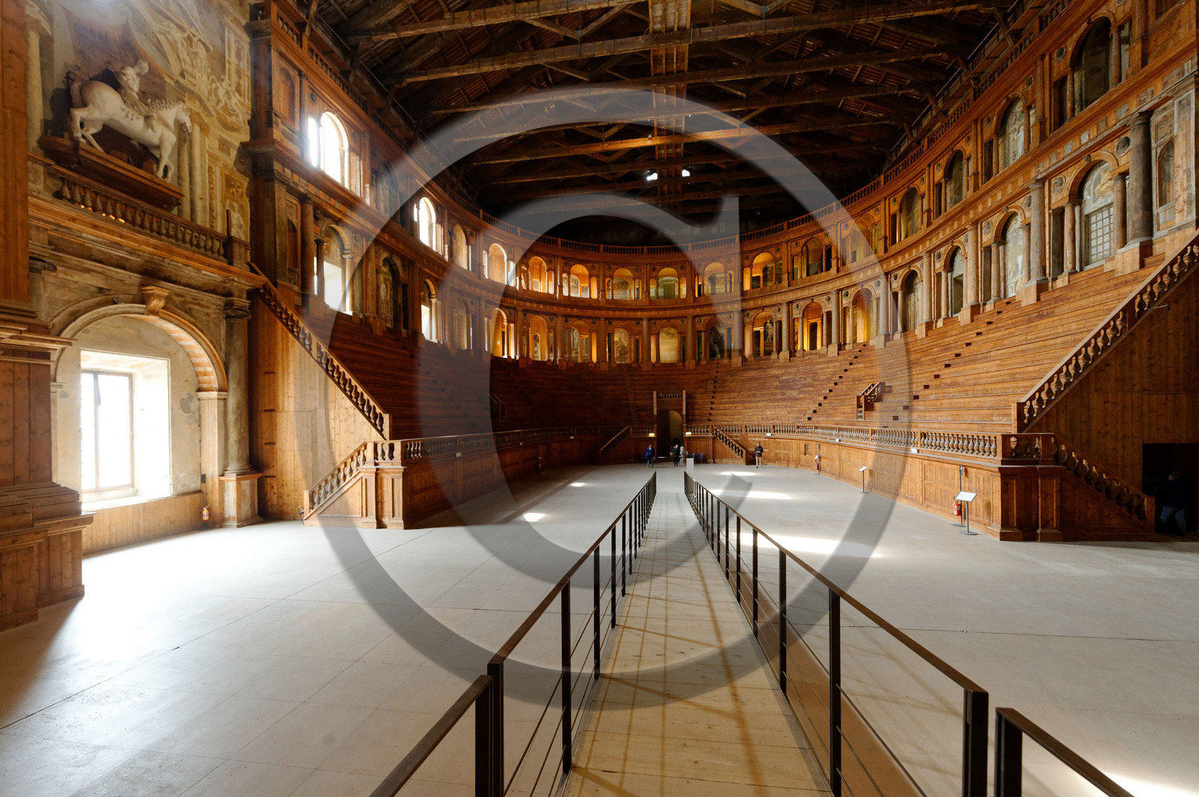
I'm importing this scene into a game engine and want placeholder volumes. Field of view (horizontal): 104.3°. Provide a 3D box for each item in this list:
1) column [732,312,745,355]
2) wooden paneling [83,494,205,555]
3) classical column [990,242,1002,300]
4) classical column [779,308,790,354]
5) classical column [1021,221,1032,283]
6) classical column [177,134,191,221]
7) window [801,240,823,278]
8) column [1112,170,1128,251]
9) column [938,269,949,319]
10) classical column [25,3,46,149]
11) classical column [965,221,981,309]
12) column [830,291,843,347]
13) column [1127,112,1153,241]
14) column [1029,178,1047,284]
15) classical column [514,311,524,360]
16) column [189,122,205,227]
[{"bbox_3d":[12.380,-5.771,41.600,0.650,4.000,0.650,-2,-3,33],"label":"column"},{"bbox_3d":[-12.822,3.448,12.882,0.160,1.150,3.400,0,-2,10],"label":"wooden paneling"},{"bbox_3d":[18.045,-5.814,21.200,0.460,2.620,0.460,0,-2,10],"label":"classical column"},{"bbox_3d":[14.784,-5.512,37.043,0.600,3.900,0.600,0,-1,-40],"label":"classical column"},{"bbox_3d":[17.294,-5.815,18.842,0.400,2.574,0.400,-1,-1,9],"label":"classical column"},{"bbox_3d":[-12.532,-6.733,14.100,0.320,2.750,0.400,0,-2,10],"label":"classical column"},{"bbox_3d":[16.260,-10.766,35.700,0.350,2.750,1.750,1,-2,-33],"label":"window"},{"bbox_3d":[16.719,-5.956,14.942,0.400,2.574,0.400,-1,-1,9],"label":"column"},{"bbox_3d":[18.712,-5.661,25.300,0.470,2.660,0.470,0,-2,10],"label":"column"},{"bbox_3d":[-13.096,-7.469,10.800,0.340,3.350,0.420,0,-2,10],"label":"classical column"},{"bbox_3d":[17.752,-6.346,22.073,0.600,3.900,0.600,-1,-1,9],"label":"classical column"},{"bbox_3d":[17.233,-5.779,33.900,0.760,4.050,0.760,2,-3,-41],"label":"column"},{"bbox_3d":[16.444,-6.745,14.162,0.600,3.900,0.600,-1,-1,9],"label":"column"},{"bbox_3d":[17.040,-6.522,18.109,0.600,3.900,0.600,-1,-1,9],"label":"column"},{"bbox_3d":[-6.589,-5.288,38.325,0.600,3.900,0.600,0,-2,-41],"label":"classical column"},{"bbox_3d":[-12.494,-6.938,14.500,0.320,3.150,0.420,0,-2,10],"label":"column"}]

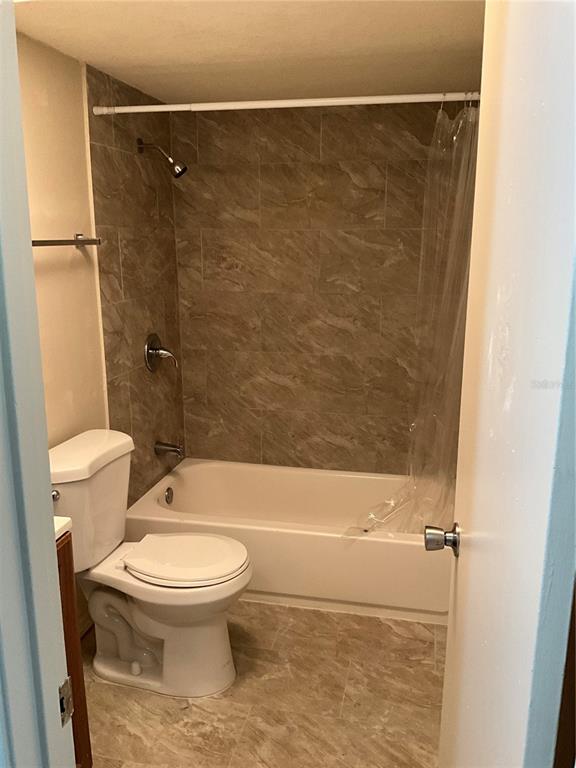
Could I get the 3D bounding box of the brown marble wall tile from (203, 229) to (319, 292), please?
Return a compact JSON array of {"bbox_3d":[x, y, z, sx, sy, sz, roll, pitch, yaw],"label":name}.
[{"bbox_3d":[-0.139,-0.618,3.234,0.612,0.309,0.012,3,14,12],"label":"brown marble wall tile"}]

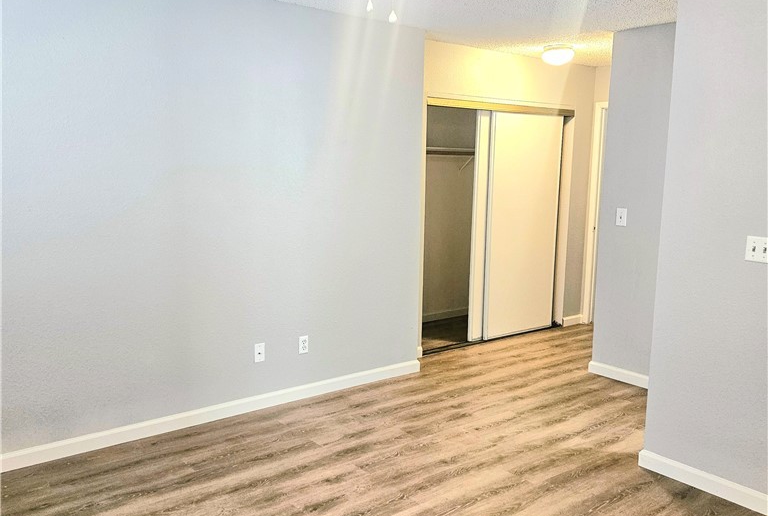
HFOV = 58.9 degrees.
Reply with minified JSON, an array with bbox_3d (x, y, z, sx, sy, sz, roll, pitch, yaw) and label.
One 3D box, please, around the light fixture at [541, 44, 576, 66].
[{"bbox_3d":[1.363,-1.587,5.344,0.265,0.125,0.265,1,8,0],"label":"light fixture"}]

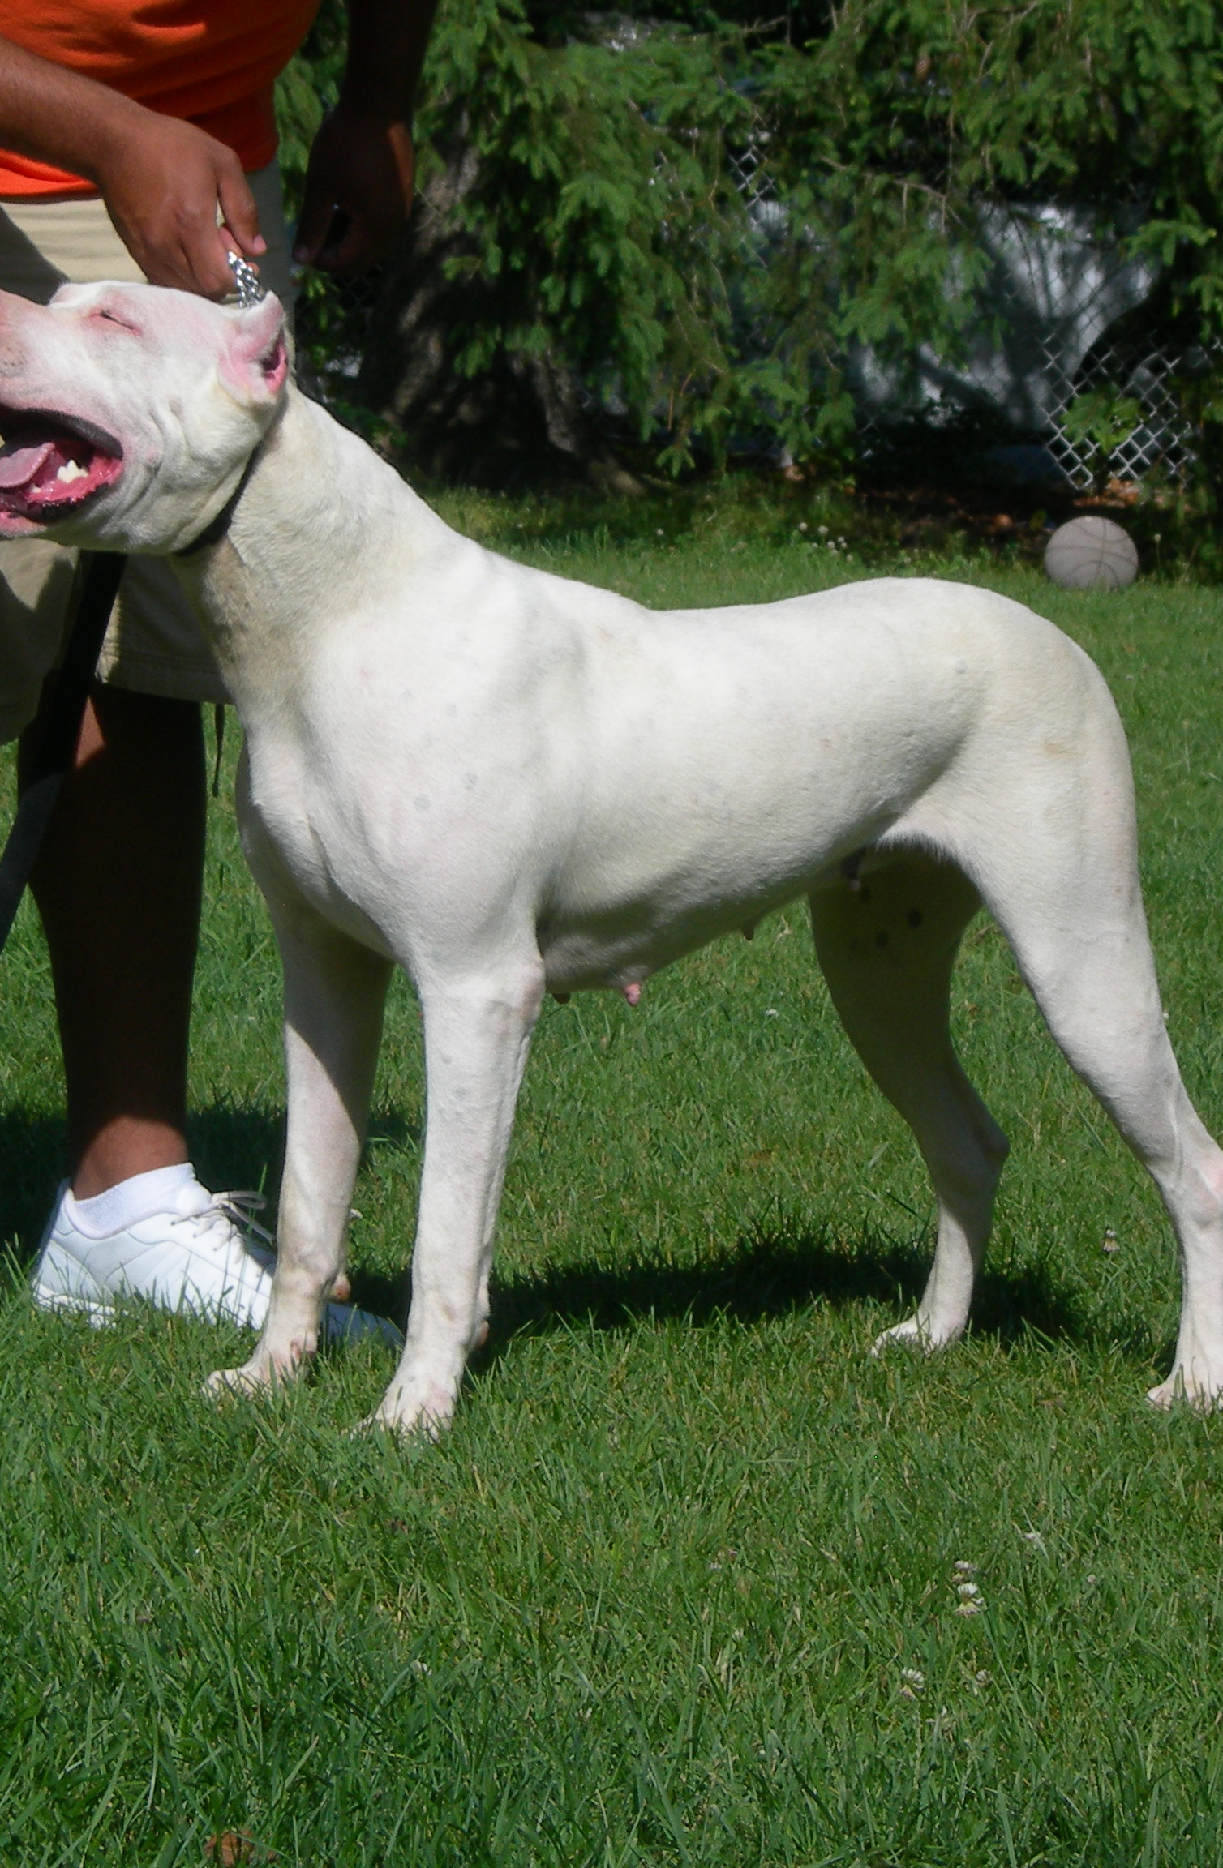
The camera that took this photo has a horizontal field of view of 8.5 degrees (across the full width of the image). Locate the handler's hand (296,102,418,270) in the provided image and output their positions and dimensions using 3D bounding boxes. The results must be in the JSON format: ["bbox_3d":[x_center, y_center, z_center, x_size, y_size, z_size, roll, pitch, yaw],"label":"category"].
[{"bbox_3d":[-0.202,-0.584,6.420,0.095,0.140,0.095,4,5,17],"label":"handler's hand"}]

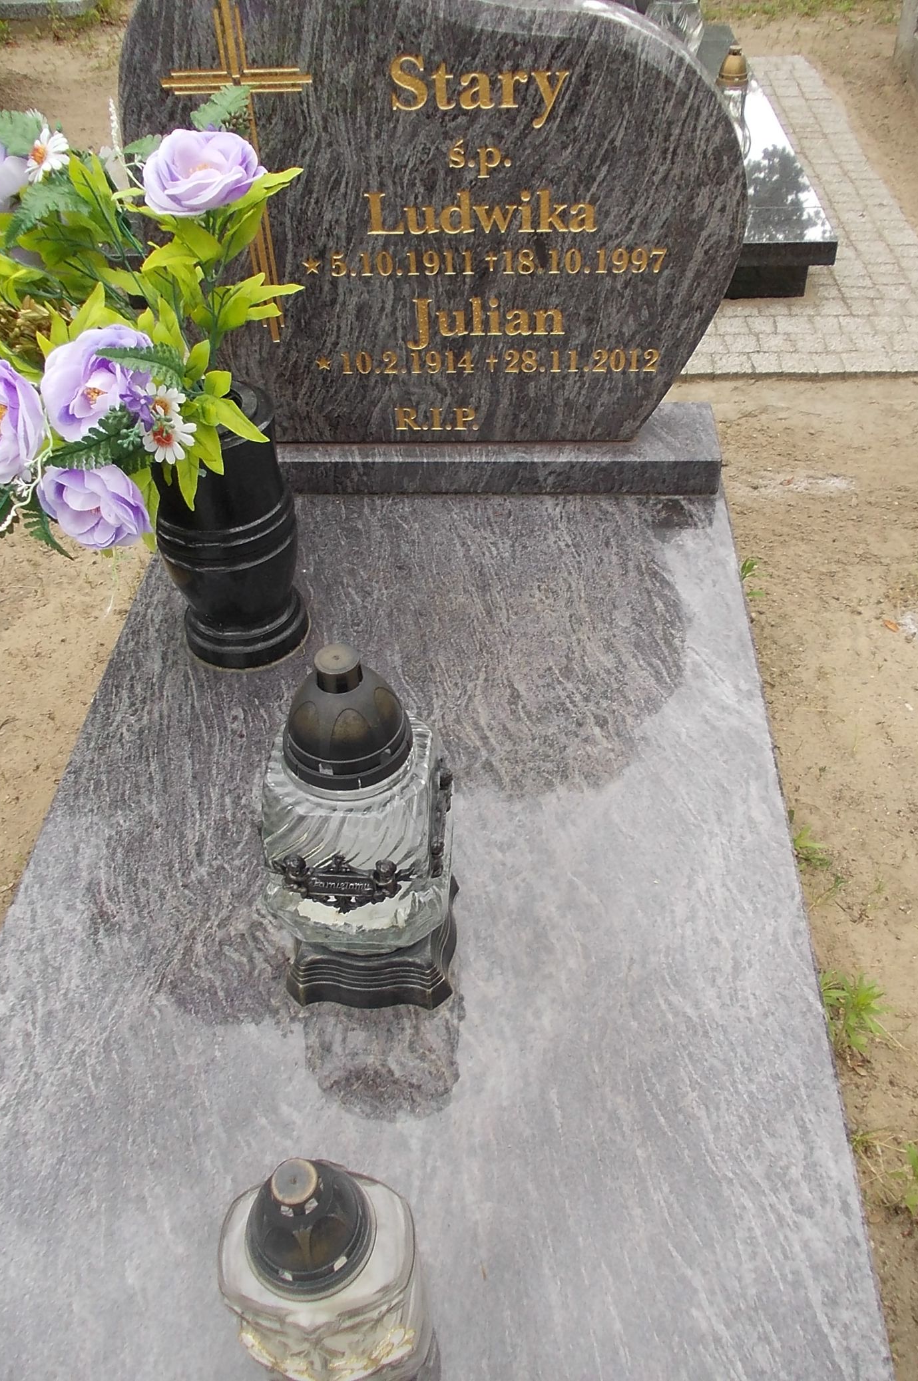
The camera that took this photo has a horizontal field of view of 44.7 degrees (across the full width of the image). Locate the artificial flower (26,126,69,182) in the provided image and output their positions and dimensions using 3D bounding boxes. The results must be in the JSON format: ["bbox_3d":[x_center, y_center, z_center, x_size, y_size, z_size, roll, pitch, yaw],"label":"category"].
[{"bbox_3d":[-0.419,-0.547,1.140,0.053,0.053,0.021,9,15,37],"label":"artificial flower"}]

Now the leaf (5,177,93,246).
[{"bbox_3d":[-0.415,-0.484,1.130,0.095,0.052,0.032,-26,18,-8],"label":"leaf"}]

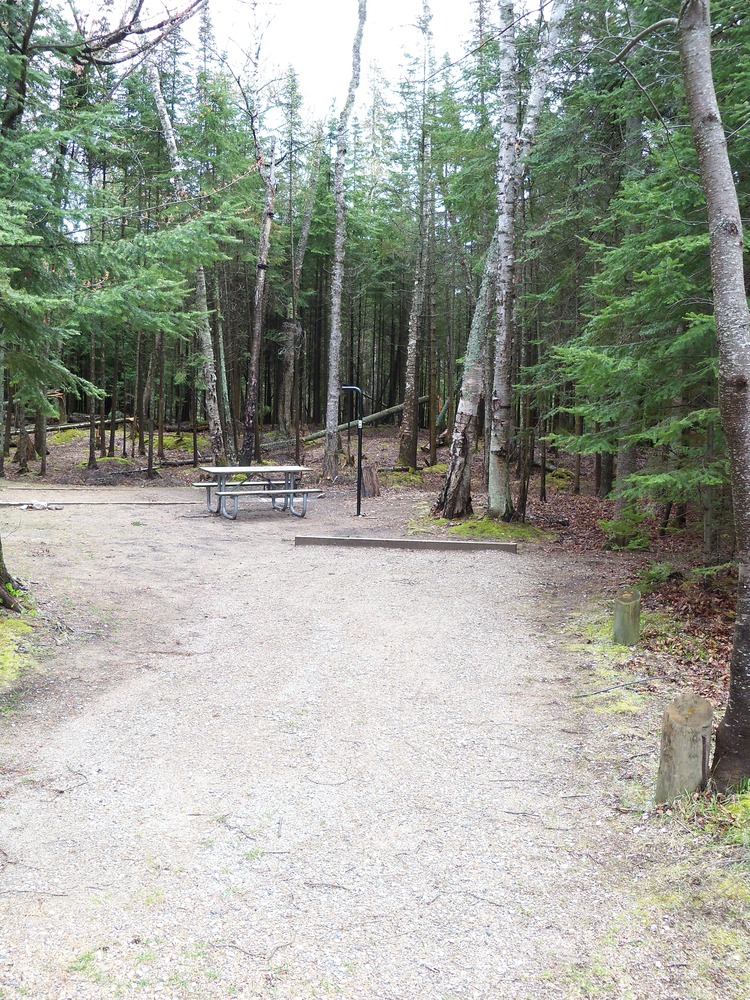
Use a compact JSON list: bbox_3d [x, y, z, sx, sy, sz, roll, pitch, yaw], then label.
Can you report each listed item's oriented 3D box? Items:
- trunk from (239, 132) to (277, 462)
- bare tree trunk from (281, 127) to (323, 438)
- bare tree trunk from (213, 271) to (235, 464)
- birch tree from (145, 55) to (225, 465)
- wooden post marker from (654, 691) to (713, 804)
[{"bbox_3d":[-2.669,-4.374,23.114,0.720,7.361,0.600,1,6,-7],"label":"trunk"},{"bbox_3d":[-2.268,-6.650,31.493,1.193,9.657,0.700,1,6,-4],"label":"bare tree trunk"},{"bbox_3d":[-3.637,-3.101,24.260,0.480,4.569,0.400,0,6,-9],"label":"bare tree trunk"},{"bbox_3d":[-4.350,-5.199,23.023,1.718,9.084,0.900,0,6,-11],"label":"birch tree"},{"bbox_3d":[1.305,1.041,4.279,0.208,0.397,0.220,3,6,17],"label":"wooden post marker"}]

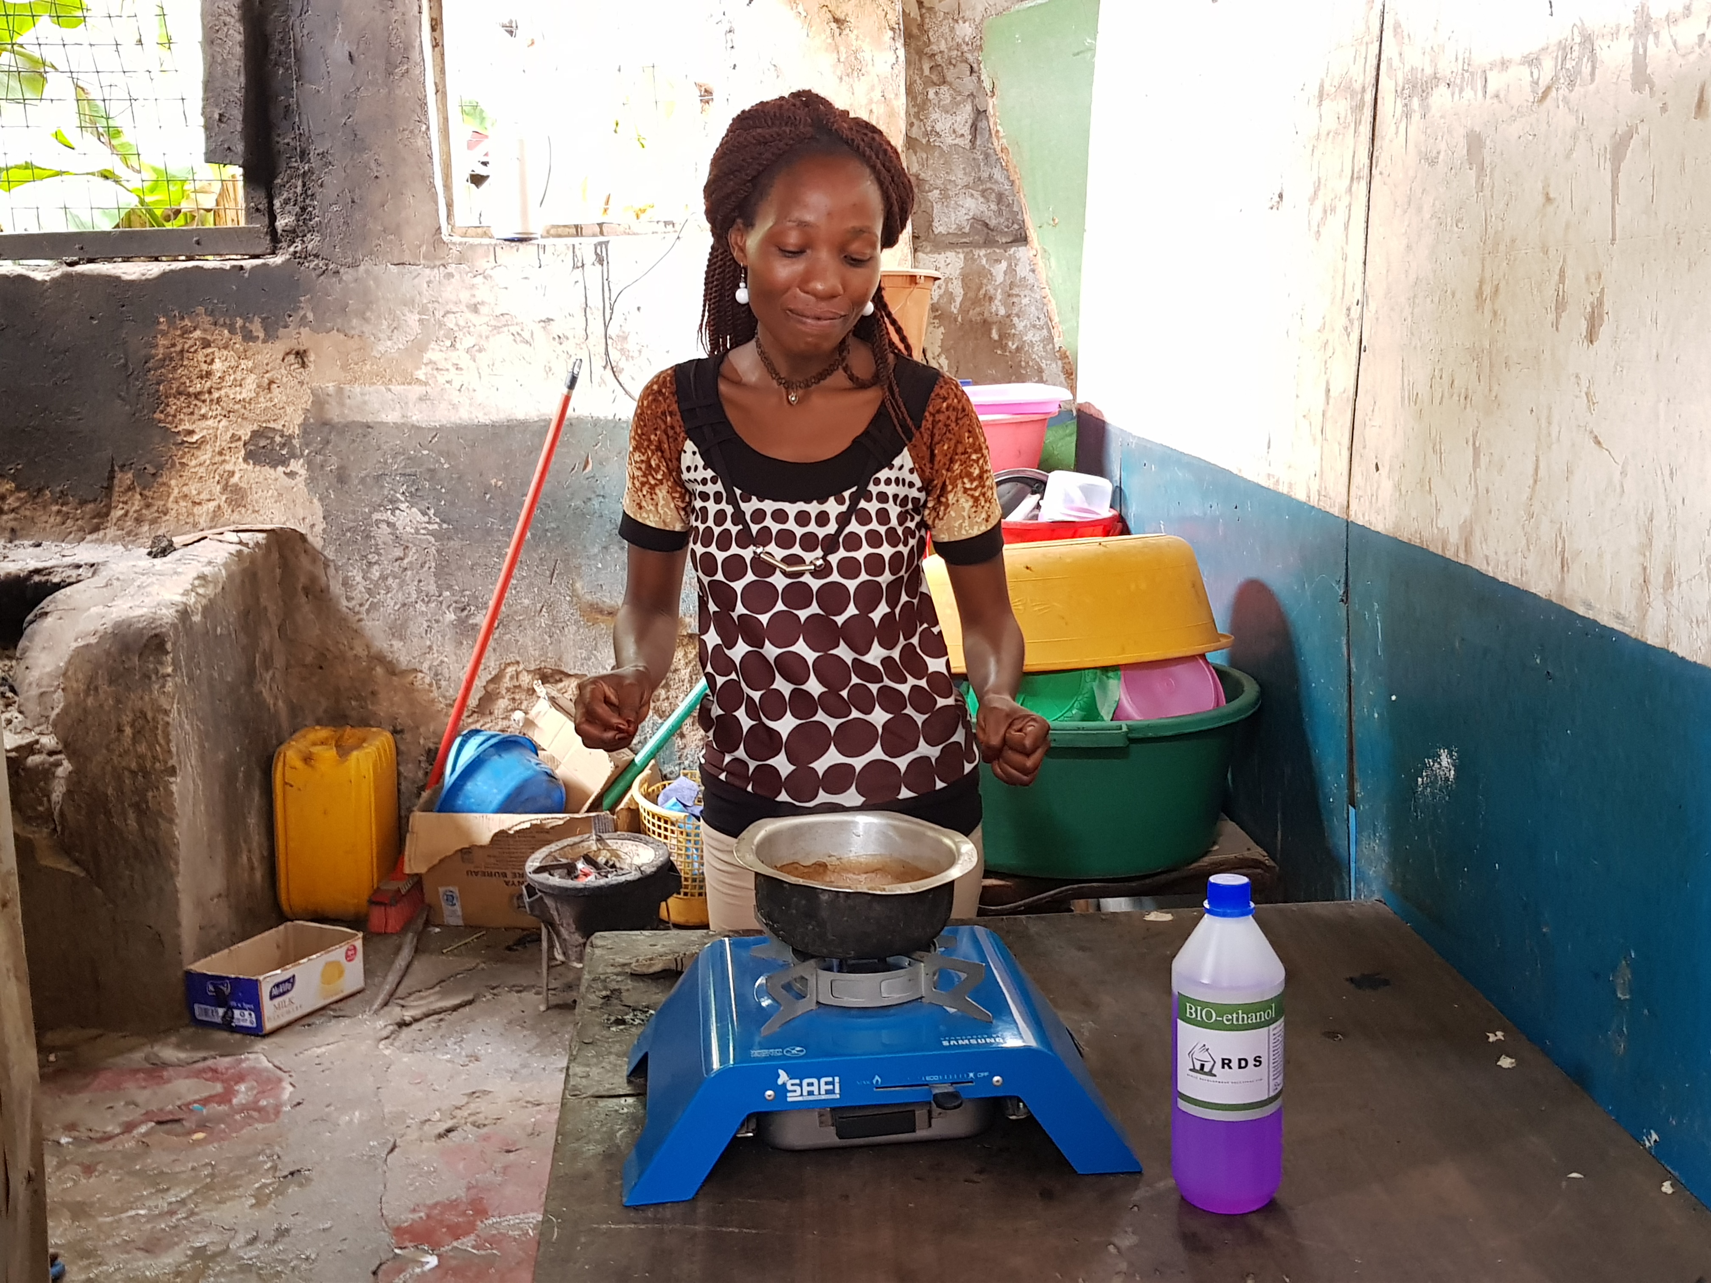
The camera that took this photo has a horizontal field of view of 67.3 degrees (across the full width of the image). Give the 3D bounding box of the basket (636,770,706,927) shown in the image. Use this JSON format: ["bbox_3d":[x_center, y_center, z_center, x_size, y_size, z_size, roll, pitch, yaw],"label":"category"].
[{"bbox_3d":[-0.353,0.481,3.005,0.310,0.290,0.310,0,13,0],"label":"basket"}]

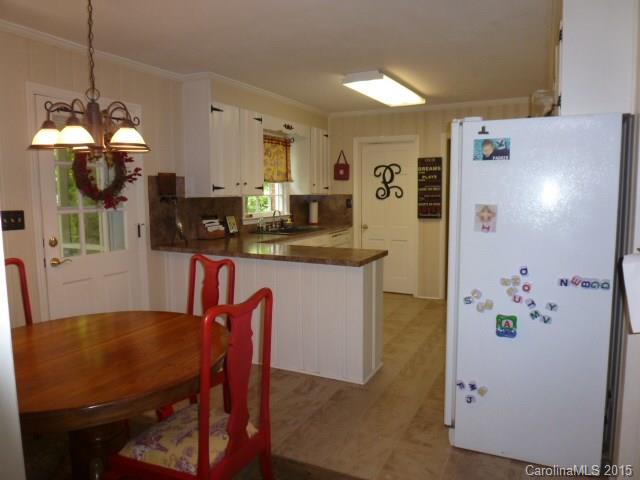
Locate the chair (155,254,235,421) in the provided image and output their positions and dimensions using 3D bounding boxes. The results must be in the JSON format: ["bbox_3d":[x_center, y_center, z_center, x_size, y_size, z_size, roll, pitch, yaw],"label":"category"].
[{"bbox_3d":[-0.755,0.635,2.376,0.490,1.025,0.540,5,8,41],"label":"chair"}]

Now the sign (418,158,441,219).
[{"bbox_3d":[1.403,-0.659,5.670,0.307,0.773,0.030,3,7,27],"label":"sign"}]

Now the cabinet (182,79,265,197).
[{"bbox_3d":[-0.947,-0.977,4.532,0.321,1.066,0.866,3,7,27],"label":"cabinet"}]

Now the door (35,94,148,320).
[{"bbox_3d":[-1.730,0.000,3.462,0.060,2.054,0.818,3,7,27],"label":"door"}]

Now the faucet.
[{"bbox_3d":[-0.506,-0.237,5.366,0.170,0.250,0.080,3,7,27],"label":"faucet"}]

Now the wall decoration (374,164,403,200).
[{"bbox_3d":[0.910,-0.770,5.908,0.404,0.479,0.025,3,7,27],"label":"wall decoration"}]

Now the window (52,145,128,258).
[{"bbox_3d":[-1.769,-0.391,3.439,0.060,1.030,0.610,3,7,27],"label":"window"}]

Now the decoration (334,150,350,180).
[{"bbox_3d":[0.312,-1.036,6.178,0.240,0.410,0.060,3,7,27],"label":"decoration"}]

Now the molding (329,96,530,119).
[{"bbox_3d":[1.314,-1.659,5.584,2.680,0.080,0.070,3,7,27],"label":"molding"}]

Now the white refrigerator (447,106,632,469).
[{"bbox_3d":[1.195,0.237,2.615,0.780,1.770,0.870,3,7,22],"label":"white refrigerator"}]

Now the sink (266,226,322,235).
[{"bbox_3d":[-0.382,-0.017,5.292,0.530,0.190,0.850,3,7,27],"label":"sink"}]

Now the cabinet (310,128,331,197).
[{"bbox_3d":[-0.130,-1.062,6.128,0.321,0.872,0.534,3,7,27],"label":"cabinet"}]

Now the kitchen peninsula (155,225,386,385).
[{"bbox_3d":[-0.471,0.528,3.785,1.986,0.921,0.590,3,7,27],"label":"kitchen peninsula"}]

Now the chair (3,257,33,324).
[{"bbox_3d":[-1.658,0.640,2.451,0.530,1.010,0.470,3,7,27],"label":"chair"}]

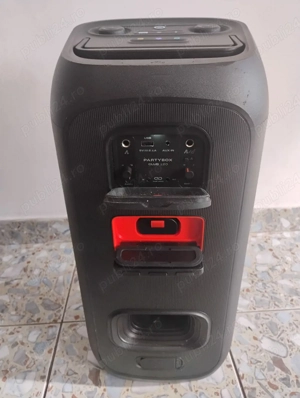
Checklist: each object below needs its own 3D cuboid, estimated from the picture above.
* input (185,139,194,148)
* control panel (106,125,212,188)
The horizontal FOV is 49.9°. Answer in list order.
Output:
[{"bbox_3d":[0.049,-0.068,0.393,0.011,0.011,0.007,0,28,2],"label":"input"},{"bbox_3d":[0.011,-0.052,0.396,0.119,0.084,0.030,0,28,2],"label":"control panel"}]

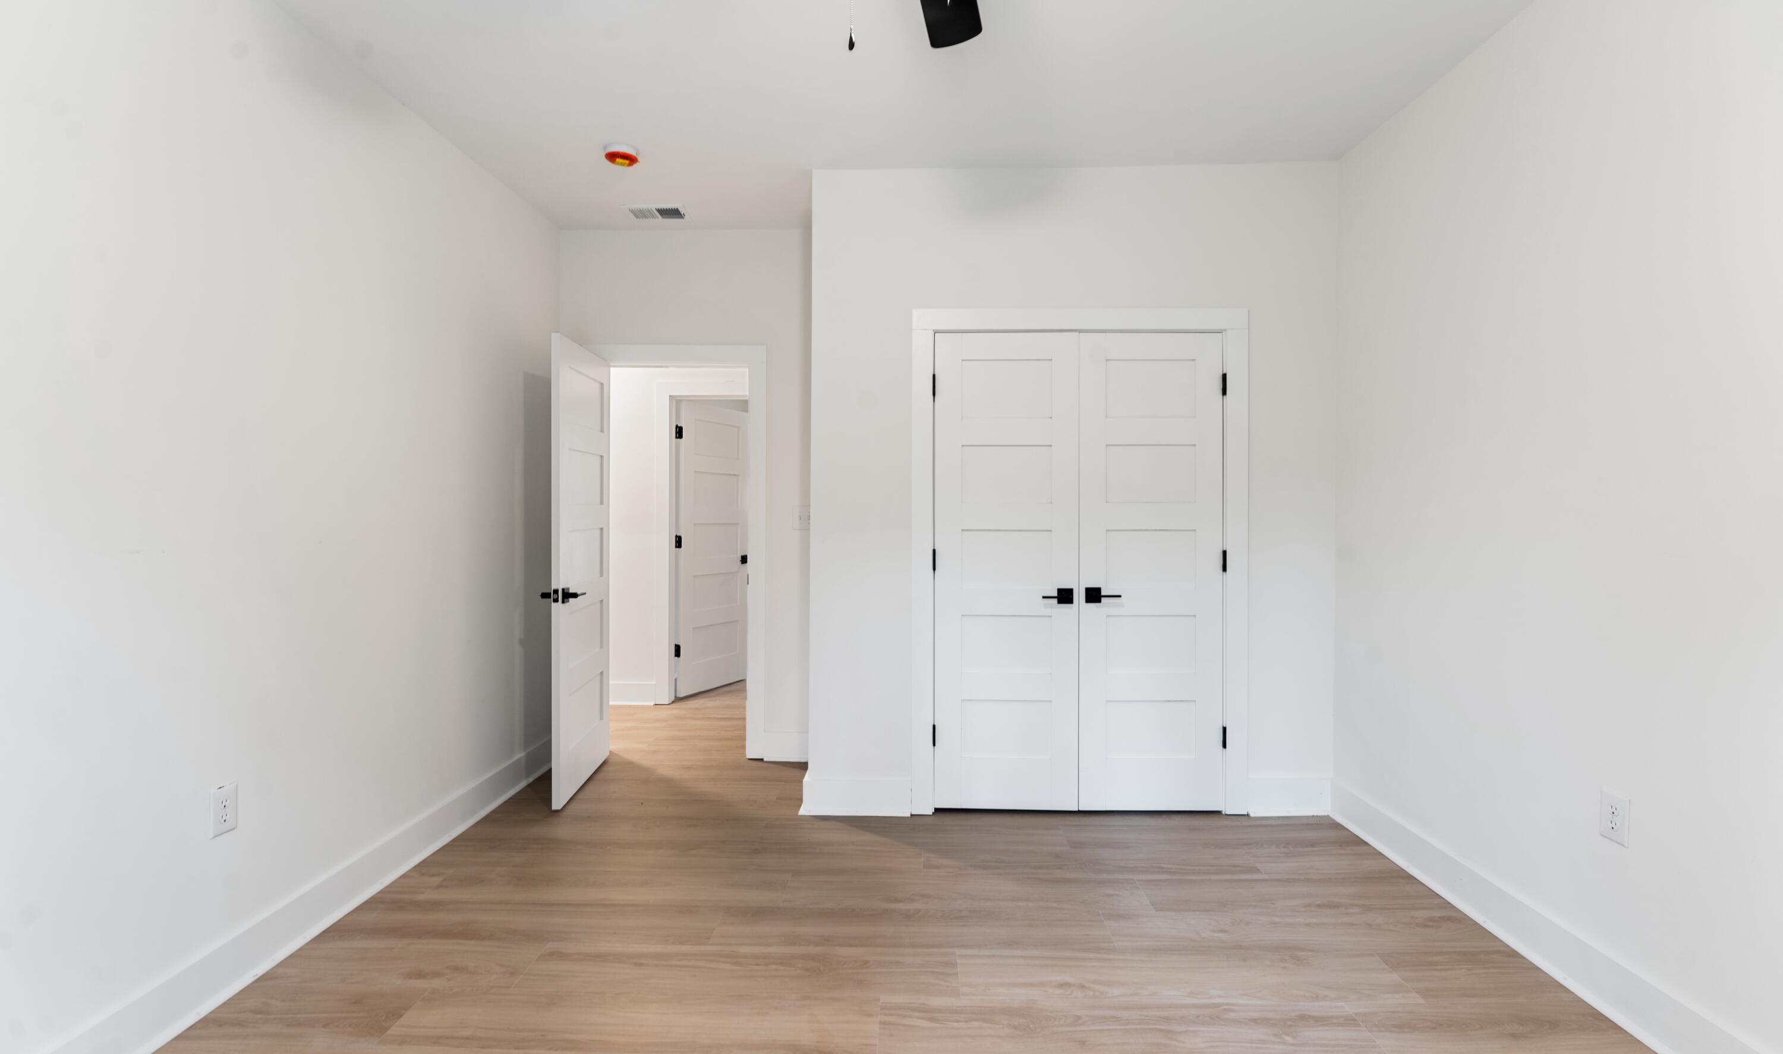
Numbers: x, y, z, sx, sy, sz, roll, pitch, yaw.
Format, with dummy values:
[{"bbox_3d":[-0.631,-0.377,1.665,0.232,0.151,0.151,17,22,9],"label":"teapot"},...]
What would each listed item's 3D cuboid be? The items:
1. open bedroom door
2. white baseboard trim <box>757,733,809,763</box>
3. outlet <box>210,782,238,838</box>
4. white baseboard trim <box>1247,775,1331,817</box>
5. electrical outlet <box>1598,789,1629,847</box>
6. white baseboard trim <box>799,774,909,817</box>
[{"bbox_3d":[-1.460,0.187,3.758,0.043,2.032,0.762,0,1,-4],"label":"open bedroom door"},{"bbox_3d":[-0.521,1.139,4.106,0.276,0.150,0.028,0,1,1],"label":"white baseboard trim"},{"bbox_3d":[-1.790,0.759,2.131,0.008,0.121,0.078,0,1,1],"label":"outlet"},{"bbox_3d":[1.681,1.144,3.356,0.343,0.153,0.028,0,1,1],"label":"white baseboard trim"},{"bbox_3d":[1.857,0.749,2.039,0.008,0.121,0.078,0,1,1],"label":"electrical outlet"},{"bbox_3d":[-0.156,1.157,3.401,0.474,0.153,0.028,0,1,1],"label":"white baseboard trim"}]

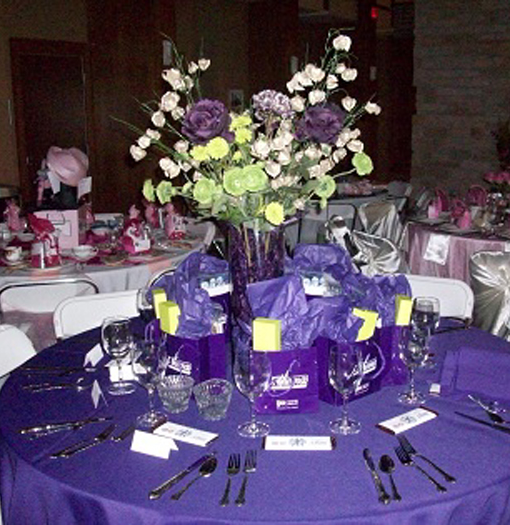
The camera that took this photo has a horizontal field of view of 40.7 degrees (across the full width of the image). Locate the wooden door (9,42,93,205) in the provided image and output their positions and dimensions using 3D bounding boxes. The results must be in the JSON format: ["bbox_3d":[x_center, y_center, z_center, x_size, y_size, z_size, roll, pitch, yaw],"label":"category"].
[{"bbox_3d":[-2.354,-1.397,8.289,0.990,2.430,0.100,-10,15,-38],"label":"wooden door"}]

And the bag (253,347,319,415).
[{"bbox_3d":[0.076,0.276,1.681,0.148,0.165,0.074,-1,12,0],"label":"bag"}]

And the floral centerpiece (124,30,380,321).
[{"bbox_3d":[0.011,-0.141,1.842,0.660,0.905,0.550,-1,11,0],"label":"floral centerpiece"}]

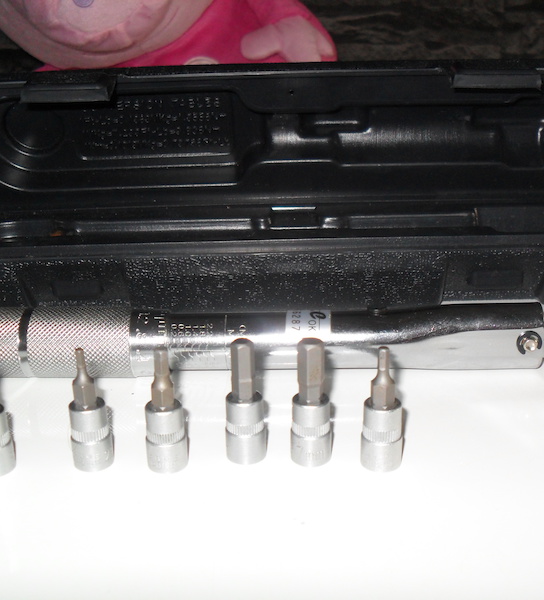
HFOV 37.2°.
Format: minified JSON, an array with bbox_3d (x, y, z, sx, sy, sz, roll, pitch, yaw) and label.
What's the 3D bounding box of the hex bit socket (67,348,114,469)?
[{"bbox_3d":[-0.054,0.031,0.237,0.012,0.037,0.012,-2,22,0],"label":"hex bit socket"}]

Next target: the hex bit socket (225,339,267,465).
[{"bbox_3d":[-0.008,0.029,0.238,0.012,0.037,0.012,-2,22,0],"label":"hex bit socket"}]

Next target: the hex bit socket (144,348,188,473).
[{"bbox_3d":[-0.031,0.031,0.235,0.012,0.037,0.012,-2,22,0],"label":"hex bit socket"}]

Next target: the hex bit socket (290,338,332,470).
[{"bbox_3d":[0.011,0.030,0.236,0.012,0.037,0.012,-2,22,0],"label":"hex bit socket"}]

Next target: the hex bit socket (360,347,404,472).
[{"bbox_3d":[0.032,0.031,0.233,0.012,0.037,0.012,-2,22,0],"label":"hex bit socket"}]

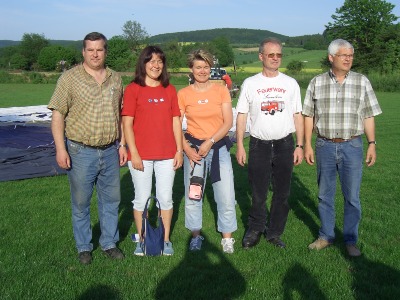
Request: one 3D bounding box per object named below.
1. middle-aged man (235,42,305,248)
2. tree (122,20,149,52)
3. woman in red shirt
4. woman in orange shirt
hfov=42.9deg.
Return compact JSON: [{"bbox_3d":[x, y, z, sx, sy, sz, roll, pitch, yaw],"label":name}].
[{"bbox_3d":[0.605,-0.059,4.348,0.576,1.758,0.360,-1,9,-6],"label":"middle-aged man"},{"bbox_3d":[-7.710,-12.290,60.810,3.170,6.220,3.170,0,9,0],"label":"tree"},{"bbox_3d":[-0.387,0.011,4.161,0.493,1.682,0.340,-1,9,-6],"label":"woman in red shirt"},{"bbox_3d":[0.064,0.009,4.223,0.476,1.665,0.350,0,9,-2],"label":"woman in orange shirt"}]

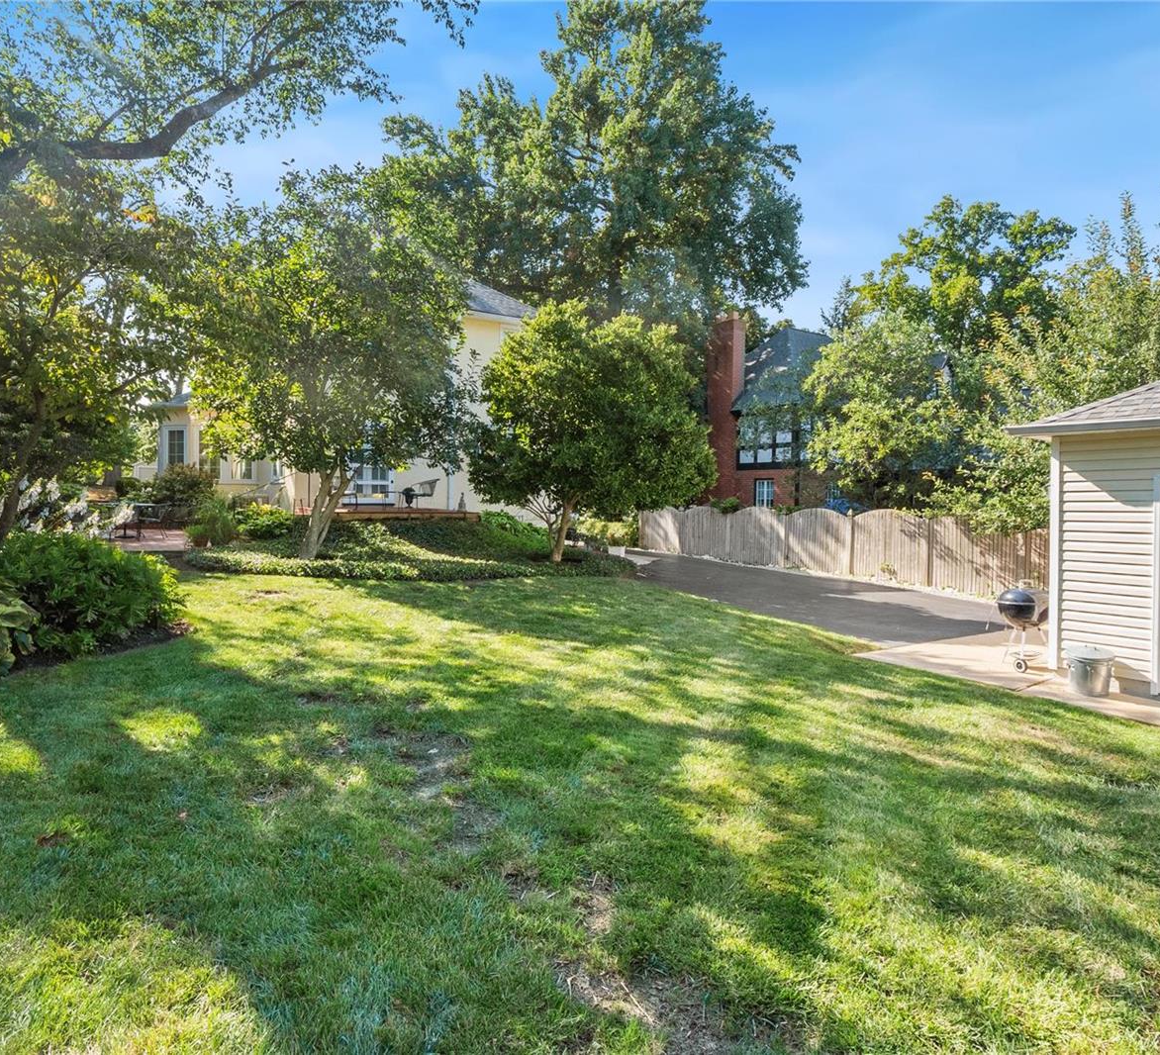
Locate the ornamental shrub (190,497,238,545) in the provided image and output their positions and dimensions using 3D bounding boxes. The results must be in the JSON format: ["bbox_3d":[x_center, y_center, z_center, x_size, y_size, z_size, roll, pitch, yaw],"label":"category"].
[{"bbox_3d":[-6.900,-0.120,13.200,0.860,0.950,0.820,0,2,0],"label":"ornamental shrub"}]

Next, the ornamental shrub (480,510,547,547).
[{"bbox_3d":[-1.950,0.030,20.800,1.900,1.100,1.400,0,2,0],"label":"ornamental shrub"}]

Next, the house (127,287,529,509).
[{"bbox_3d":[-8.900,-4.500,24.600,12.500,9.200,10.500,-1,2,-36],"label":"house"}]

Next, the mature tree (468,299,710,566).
[{"bbox_3d":[0.330,-2.650,19.500,6.600,7.200,6.200,0,2,0],"label":"mature tree"}]

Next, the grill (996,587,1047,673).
[{"bbox_3d":[5.040,1.080,7.930,0.580,1.000,0.620,1,2,34],"label":"grill"}]

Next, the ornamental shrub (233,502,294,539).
[{"bbox_3d":[-6.540,-0.160,14.600,1.170,0.800,1.050,0,2,0],"label":"ornamental shrub"}]

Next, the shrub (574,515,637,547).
[{"bbox_3d":[1.170,0.160,30.500,2.700,1.400,1.600,0,2,0],"label":"shrub"}]

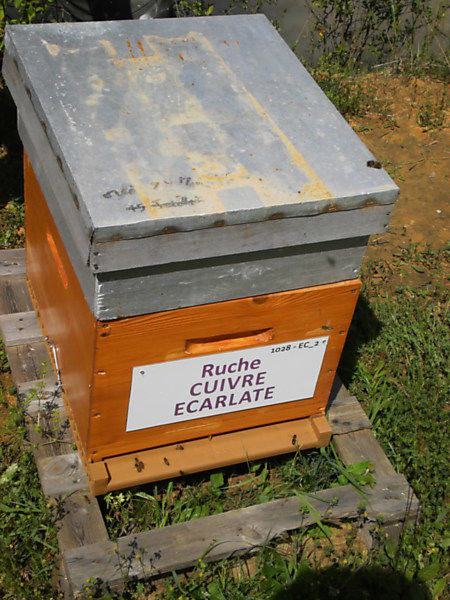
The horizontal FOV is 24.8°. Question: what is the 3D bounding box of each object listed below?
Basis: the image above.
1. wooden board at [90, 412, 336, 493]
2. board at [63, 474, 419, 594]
[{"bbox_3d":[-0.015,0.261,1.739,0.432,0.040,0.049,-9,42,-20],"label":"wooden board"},{"bbox_3d":[0.040,0.375,1.658,0.599,0.022,0.069,-9,42,-20],"label":"board"}]

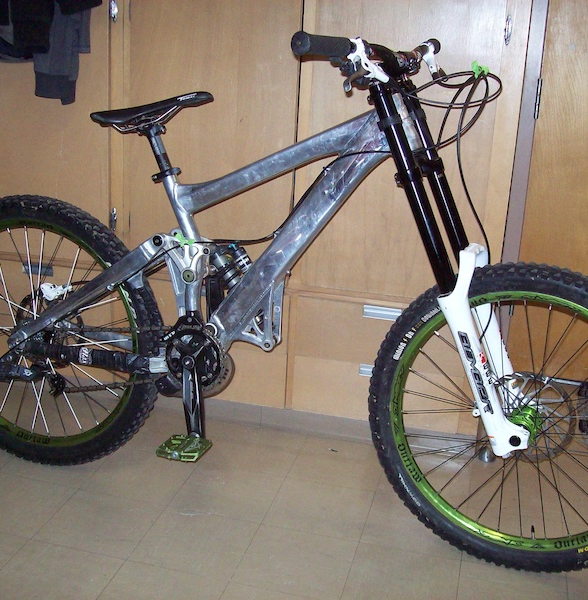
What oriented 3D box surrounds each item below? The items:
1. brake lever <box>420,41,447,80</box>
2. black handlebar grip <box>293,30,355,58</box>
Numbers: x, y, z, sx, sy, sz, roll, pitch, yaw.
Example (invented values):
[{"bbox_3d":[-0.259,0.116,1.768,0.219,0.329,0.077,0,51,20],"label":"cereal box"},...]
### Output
[{"bbox_3d":[0.314,-0.537,1.867,0.055,0.090,0.120,10,17,23],"label":"brake lever"},{"bbox_3d":[0.055,-0.423,1.381,0.036,0.036,0.132,16,21,38],"label":"black handlebar grip"}]

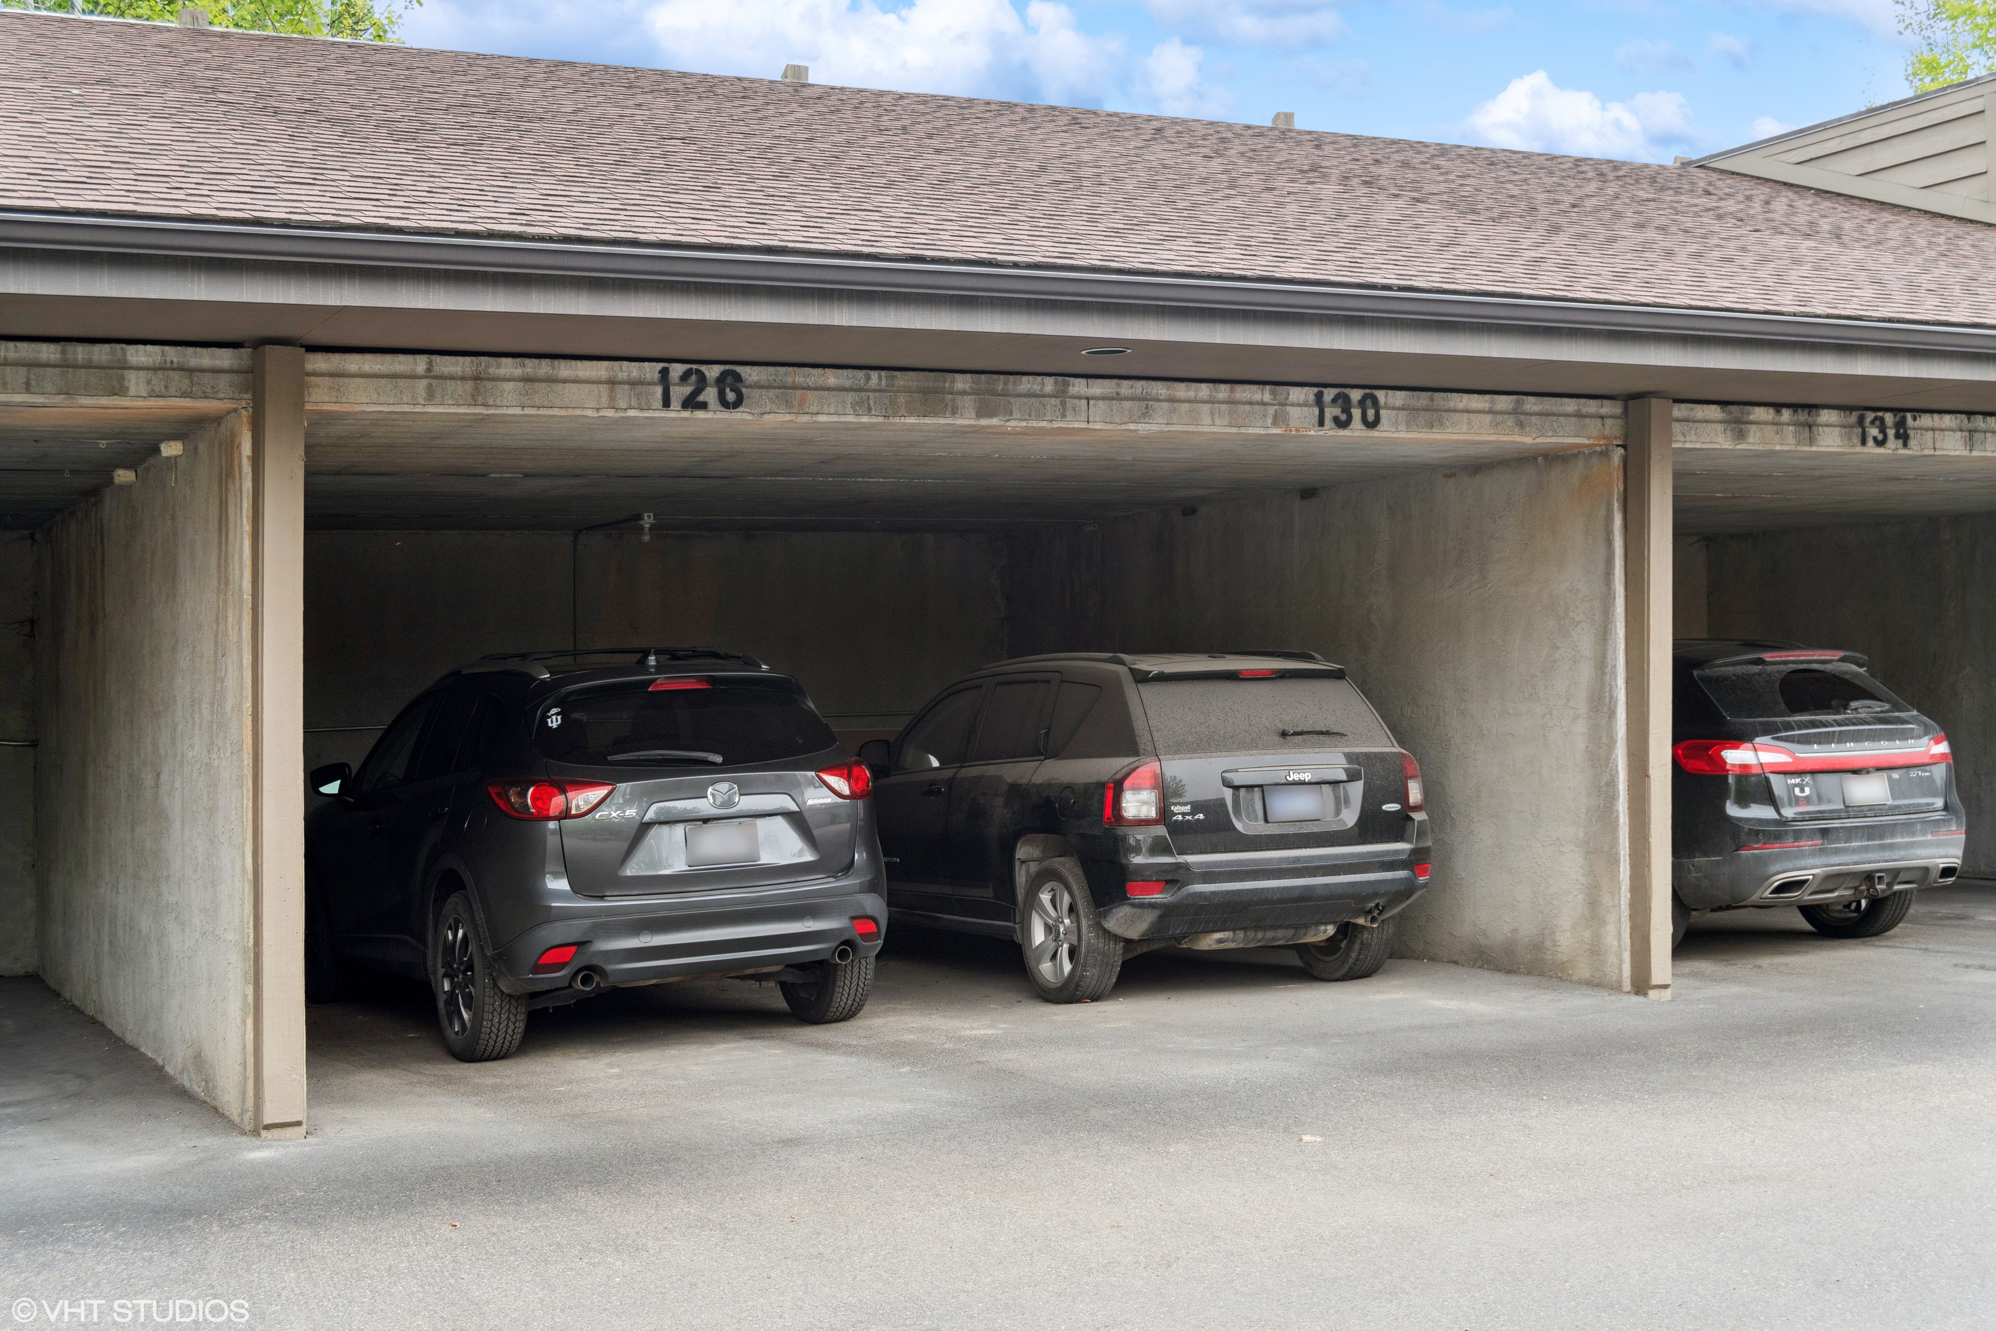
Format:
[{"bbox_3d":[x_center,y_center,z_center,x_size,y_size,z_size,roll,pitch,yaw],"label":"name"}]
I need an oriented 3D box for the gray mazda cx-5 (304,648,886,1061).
[{"bbox_3d":[-2.160,0.827,12.094,1.860,1.690,4.540,-1,-1,-29],"label":"gray mazda cx-5"}]

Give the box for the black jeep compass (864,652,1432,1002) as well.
[{"bbox_3d":[0.485,0.766,13.359,1.830,1.680,4.450,-1,-1,-24],"label":"black jeep compass"}]

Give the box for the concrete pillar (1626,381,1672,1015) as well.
[{"bbox_3d":[2.986,0.150,11.425,0.145,2.721,0.165,0,0,-27],"label":"concrete pillar"}]

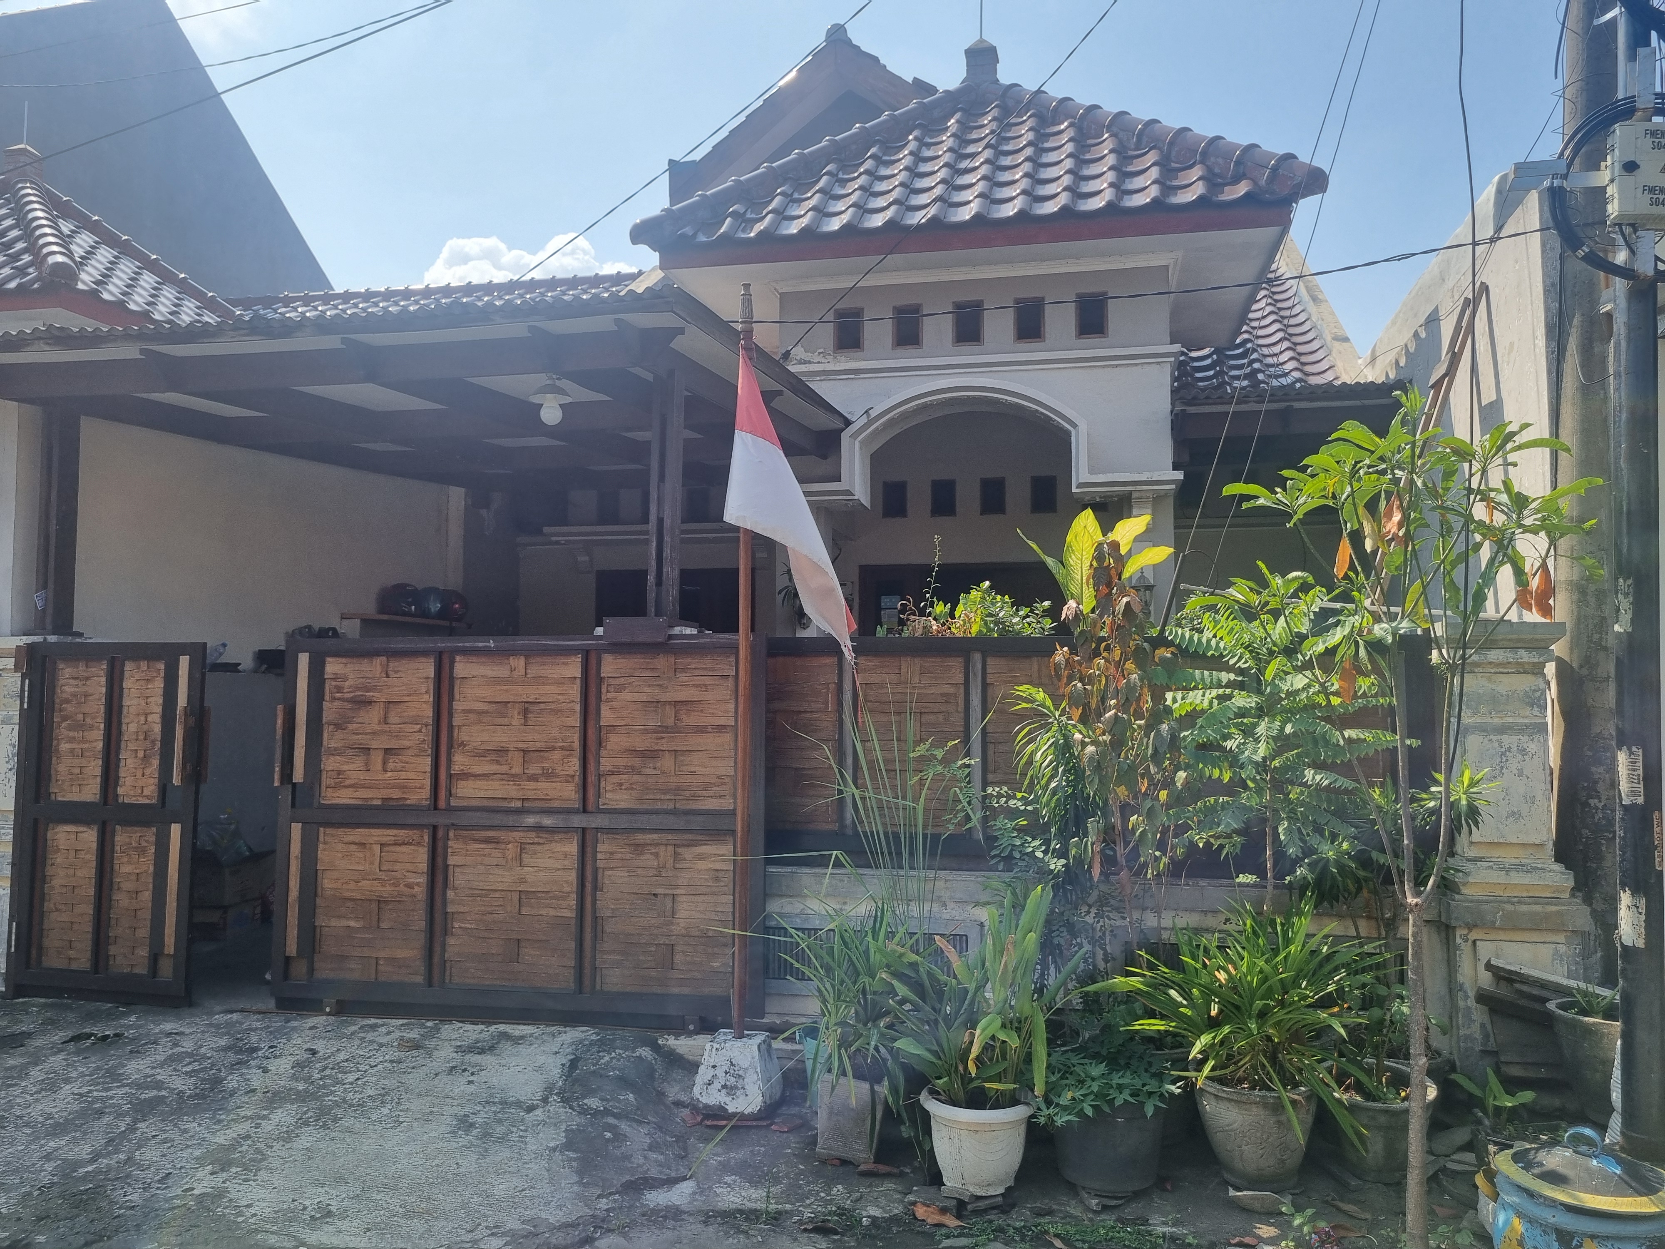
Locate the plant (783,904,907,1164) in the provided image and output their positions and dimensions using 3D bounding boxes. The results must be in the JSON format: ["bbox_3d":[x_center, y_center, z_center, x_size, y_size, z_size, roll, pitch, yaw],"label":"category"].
[{"bbox_3d":[0.042,1.378,4.220,0.400,0.853,0.420,0,-4,0],"label":"plant"}]

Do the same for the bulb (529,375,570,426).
[{"bbox_3d":[-1.377,-1.091,6.100,0.190,0.251,0.190,0,-4,0],"label":"bulb"}]

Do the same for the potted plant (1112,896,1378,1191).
[{"bbox_3d":[1.326,1.341,4.020,0.831,0.927,0.780,0,-4,0],"label":"potted plant"}]

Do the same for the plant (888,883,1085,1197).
[{"bbox_3d":[0.485,1.307,3.950,0.602,0.963,0.560,0,-4,0],"label":"plant"}]

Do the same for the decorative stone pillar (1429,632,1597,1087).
[{"bbox_3d":[2.630,0.863,4.812,0.500,1.765,0.500,0,-4,12],"label":"decorative stone pillar"}]

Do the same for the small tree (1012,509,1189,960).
[{"bbox_3d":[0.985,0.539,4.591,0.636,1.939,0.600,0,-4,0],"label":"small tree"}]

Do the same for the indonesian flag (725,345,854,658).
[{"bbox_3d":[-0.160,-0.463,4.660,0.465,1.173,0.250,0,-4,0],"label":"indonesian flag"}]

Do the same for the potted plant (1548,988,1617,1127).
[{"bbox_3d":[2.766,1.533,4.450,0.430,0.499,0.430,0,-4,0],"label":"potted plant"}]

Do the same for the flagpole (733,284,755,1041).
[{"bbox_3d":[-0.334,0.114,4.722,0.045,2.864,0.045,0,-4,0],"label":"flagpole"}]

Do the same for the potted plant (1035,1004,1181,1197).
[{"bbox_3d":[0.874,1.514,3.980,0.438,0.603,0.440,0,-4,0],"label":"potted plant"}]

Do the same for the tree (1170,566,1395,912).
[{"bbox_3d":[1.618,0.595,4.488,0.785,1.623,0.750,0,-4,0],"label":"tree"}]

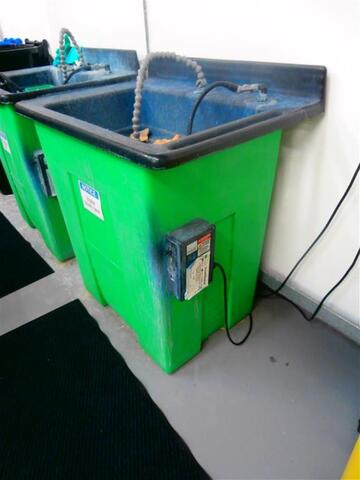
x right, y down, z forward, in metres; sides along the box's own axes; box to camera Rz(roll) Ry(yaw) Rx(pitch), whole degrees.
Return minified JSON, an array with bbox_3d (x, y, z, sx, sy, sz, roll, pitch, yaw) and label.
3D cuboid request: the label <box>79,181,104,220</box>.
[{"bbox_3d":[-0.357,-0.159,1.346,0.004,0.129,0.171,-29,41,-30],"label":"label"}]

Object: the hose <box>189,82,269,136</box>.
[{"bbox_3d":[0.178,-0.490,1.283,0.293,0.221,0.075,6,35,14],"label":"hose"}]

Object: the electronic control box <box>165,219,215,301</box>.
[{"bbox_3d":[0.038,0.066,1.083,0.137,0.240,0.065,-27,44,-31],"label":"electronic control box"}]

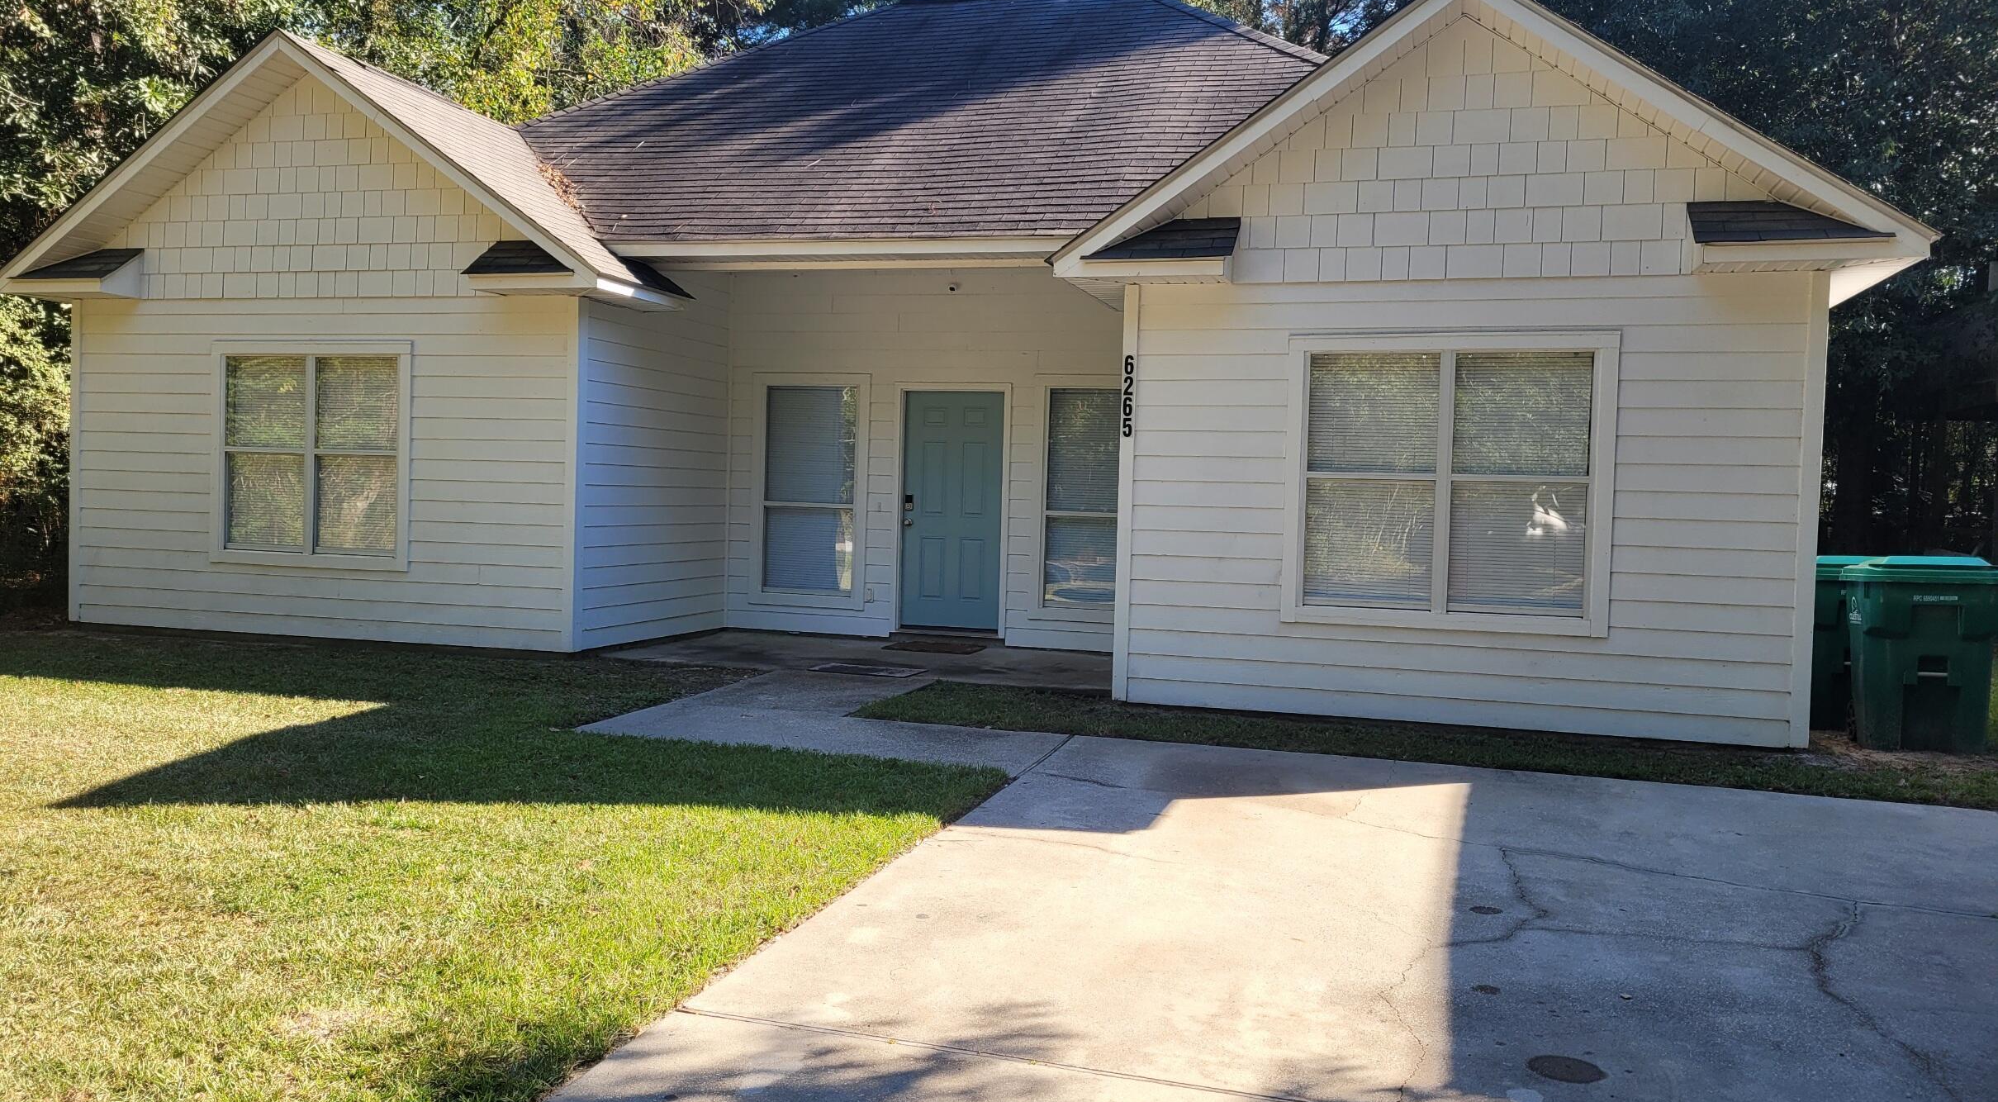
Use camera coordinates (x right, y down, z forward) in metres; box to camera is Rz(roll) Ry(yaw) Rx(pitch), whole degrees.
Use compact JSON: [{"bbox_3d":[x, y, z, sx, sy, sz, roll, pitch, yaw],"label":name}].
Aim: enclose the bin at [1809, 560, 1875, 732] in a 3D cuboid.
[{"bbox_3d":[5.481,0.573,9.839,0.740,1.110,0.870,2,2,12],"label":"bin"}]

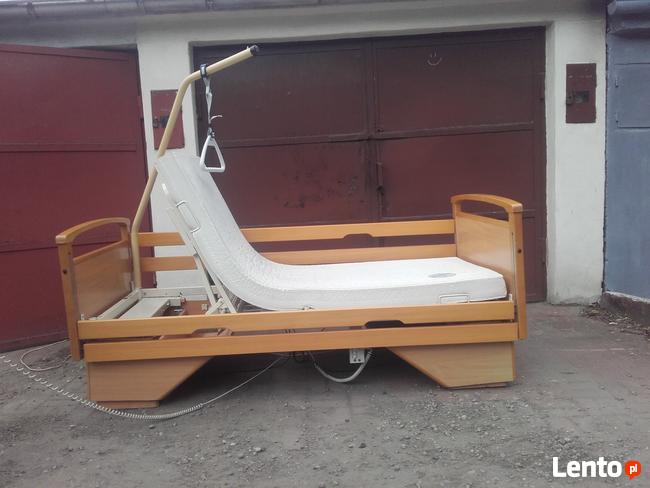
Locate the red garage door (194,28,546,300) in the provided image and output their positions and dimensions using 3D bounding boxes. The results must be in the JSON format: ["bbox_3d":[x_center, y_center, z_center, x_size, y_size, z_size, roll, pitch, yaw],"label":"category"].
[{"bbox_3d":[0.378,-0.544,4.651,2.729,2.140,0.100,-2,6,2],"label":"red garage door"}]

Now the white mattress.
[{"bbox_3d":[0.033,-0.128,3.240,1.680,0.815,0.870,-3,6,-1],"label":"white mattress"}]

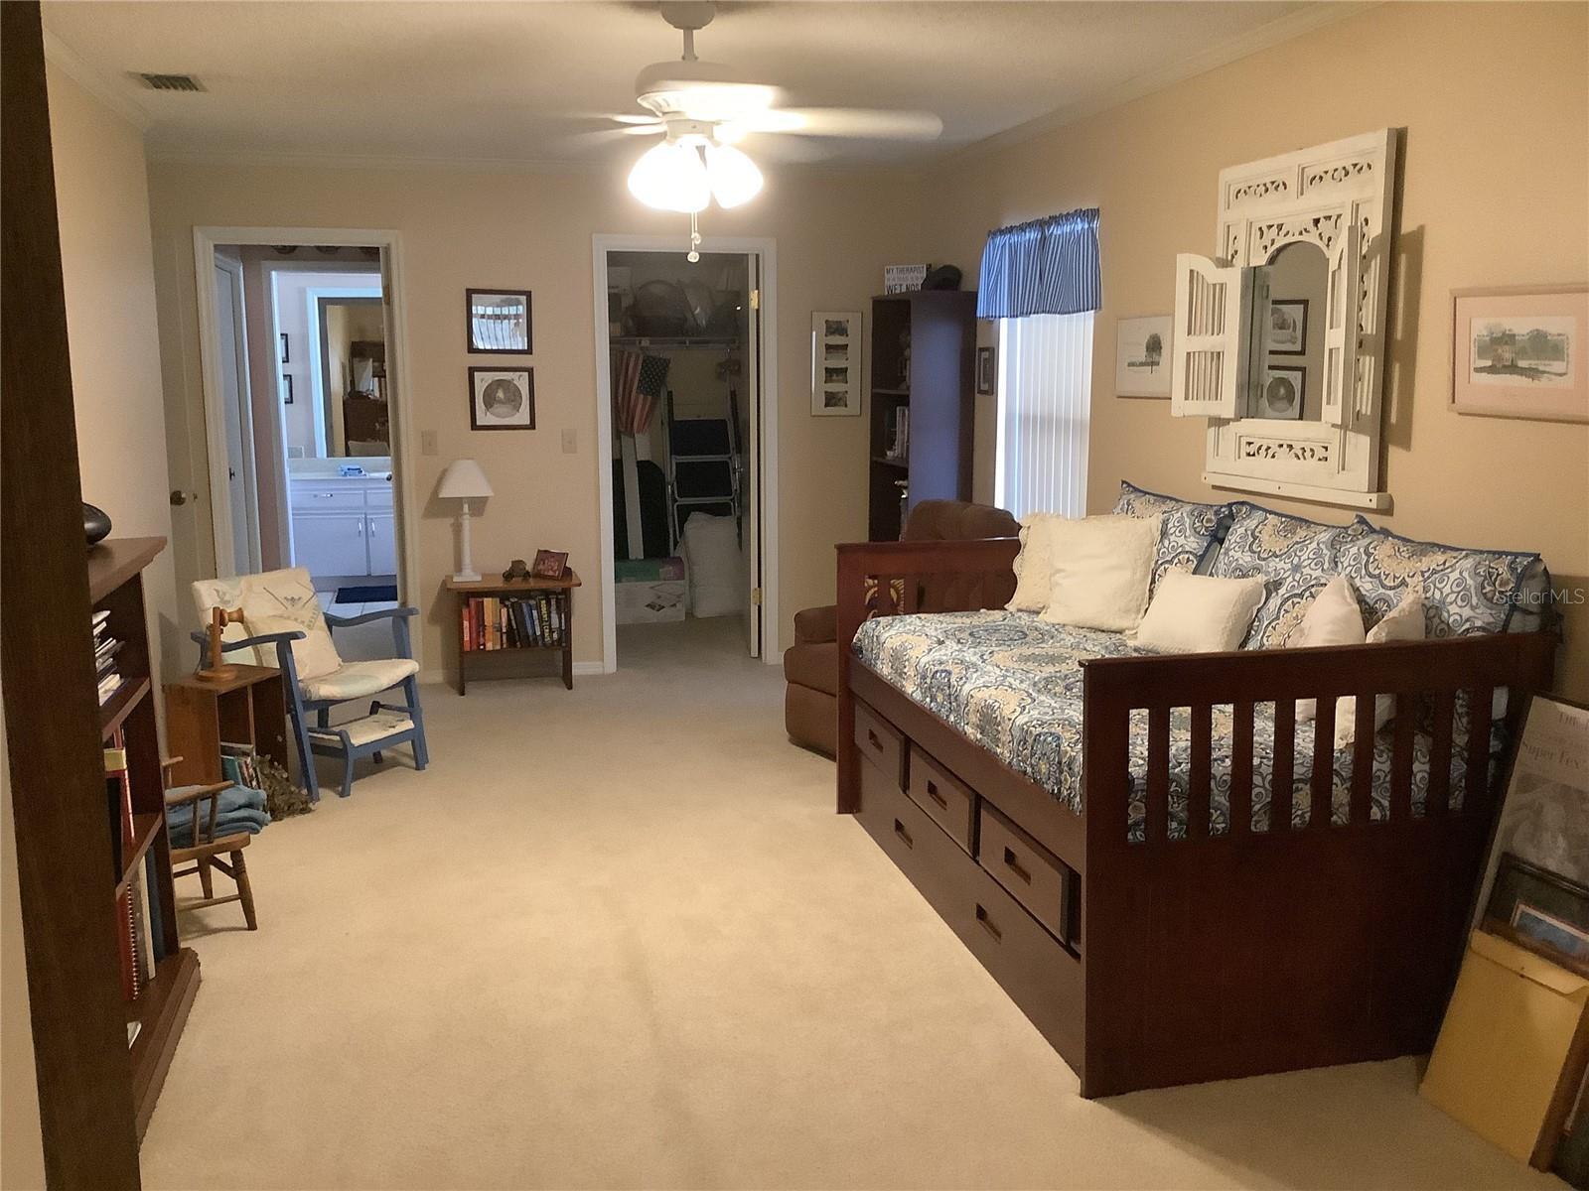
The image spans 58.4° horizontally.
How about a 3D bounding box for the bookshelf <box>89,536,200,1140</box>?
[{"bbox_3d":[-1.589,0.491,3.119,0.345,1.110,1.000,-3,10,-15],"label":"bookshelf"}]

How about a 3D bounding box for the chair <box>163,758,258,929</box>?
[{"bbox_3d":[-1.724,0.633,3.887,0.370,0.590,0.380,-9,13,-40],"label":"chair"}]

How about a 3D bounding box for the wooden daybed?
[{"bbox_3d":[0.899,0.417,4.033,1.117,0.959,1.988,-3,10,-14],"label":"wooden daybed"}]

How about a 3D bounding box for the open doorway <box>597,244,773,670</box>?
[{"bbox_3d":[-0.529,-0.658,6.993,0.850,2.070,0.140,-3,10,-14],"label":"open doorway"}]

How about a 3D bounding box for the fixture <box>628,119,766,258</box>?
[{"bbox_3d":[-0.266,-1.039,3.647,0.340,0.350,0.340,-2,10,-14],"label":"fixture"}]

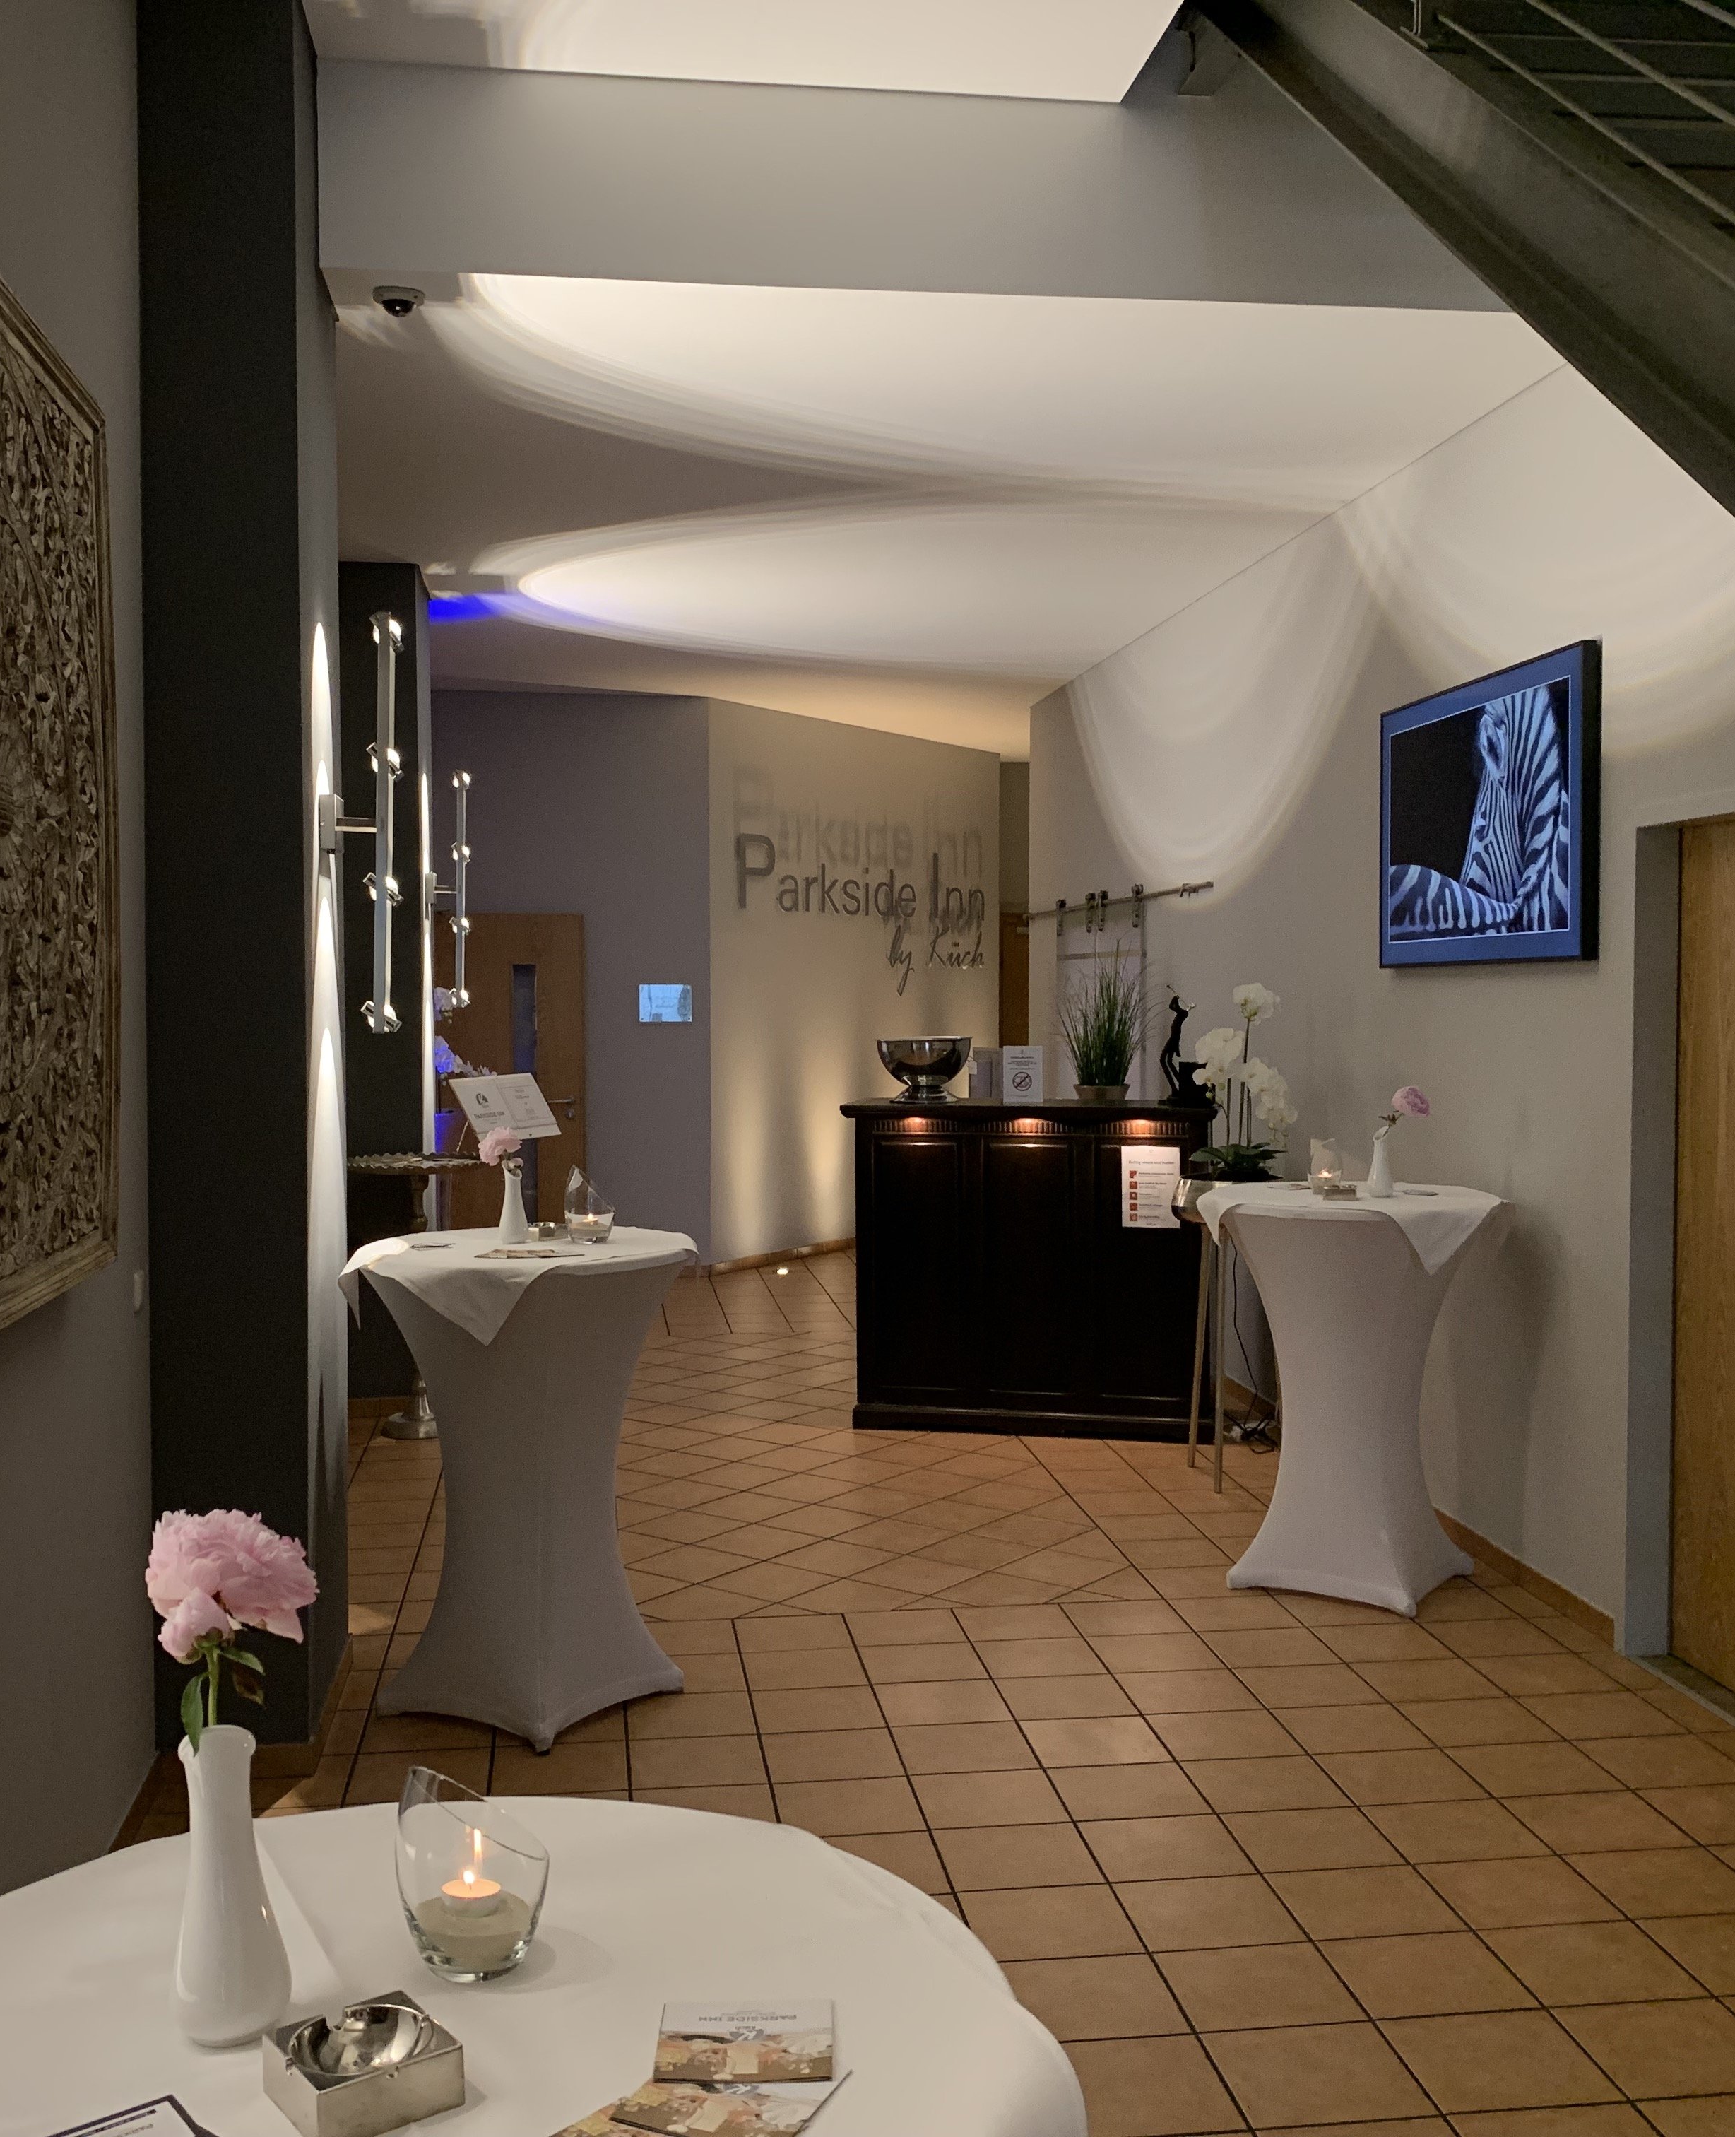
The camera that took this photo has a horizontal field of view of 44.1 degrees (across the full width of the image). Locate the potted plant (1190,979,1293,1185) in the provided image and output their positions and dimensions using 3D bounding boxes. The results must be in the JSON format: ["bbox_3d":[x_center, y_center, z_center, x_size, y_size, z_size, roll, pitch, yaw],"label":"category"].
[{"bbox_3d":[1.295,0.062,7.388,0.370,0.700,0.350,0,2,0],"label":"potted plant"}]

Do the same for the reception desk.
[{"bbox_3d":[0.657,0.767,8.378,1.420,1.250,0.600,0,2,13],"label":"reception desk"}]

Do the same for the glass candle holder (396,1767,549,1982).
[{"bbox_3d":[-0.244,0.492,1.319,0.093,0.130,0.093,0,2,0],"label":"glass candle holder"}]

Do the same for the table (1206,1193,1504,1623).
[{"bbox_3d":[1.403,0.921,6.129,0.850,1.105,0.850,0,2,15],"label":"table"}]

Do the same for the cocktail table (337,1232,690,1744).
[{"bbox_3d":[-0.797,0.969,5.093,0.820,1.100,0.820,0,2,0],"label":"cocktail table"}]

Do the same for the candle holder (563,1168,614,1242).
[{"bbox_3d":[-0.673,0.327,5.174,0.119,0.175,0.119,0,2,0],"label":"candle holder"}]

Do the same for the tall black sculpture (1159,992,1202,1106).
[{"bbox_3d":[1.181,-0.070,7.993,0.190,0.440,0.130,0,2,13],"label":"tall black sculpture"}]

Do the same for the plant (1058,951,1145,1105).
[{"bbox_3d":[0.916,-0.151,8.310,0.360,0.590,0.360,0,2,0],"label":"plant"}]

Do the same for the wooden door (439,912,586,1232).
[{"bbox_3d":[-2.132,0.169,12.695,0.930,2.130,0.080,0,2,-7],"label":"wooden door"}]

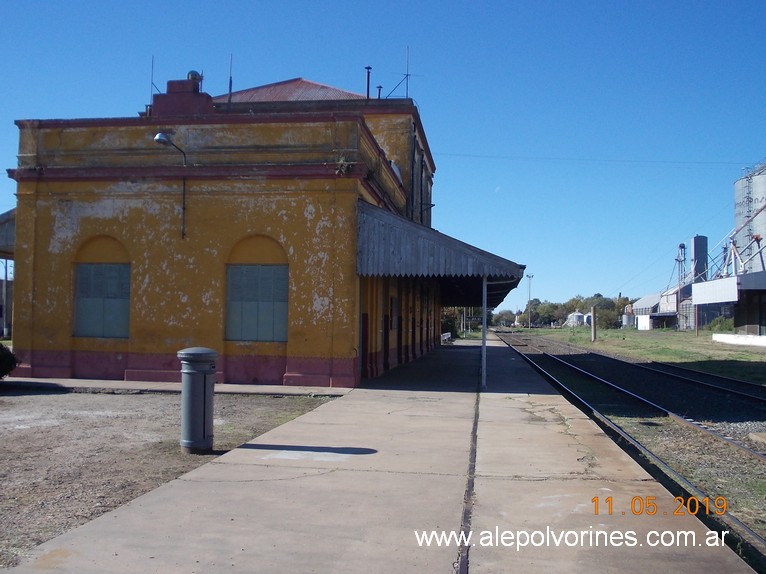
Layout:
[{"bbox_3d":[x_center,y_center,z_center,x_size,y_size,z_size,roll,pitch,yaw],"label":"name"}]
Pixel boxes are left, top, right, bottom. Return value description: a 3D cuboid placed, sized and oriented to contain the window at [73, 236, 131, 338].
[{"bbox_3d":[-7.107,-0.013,21.382,1.540,2.600,0.200,1,-2,8],"label":"window"}]

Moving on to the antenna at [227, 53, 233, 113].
[{"bbox_3d":[-4.186,-5.554,23.000,0.120,1.620,0.120,1,-2,8],"label":"antenna"}]

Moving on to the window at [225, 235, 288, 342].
[{"bbox_3d":[-3.088,0.024,20.782,1.600,2.630,0.200,1,-2,8],"label":"window"}]

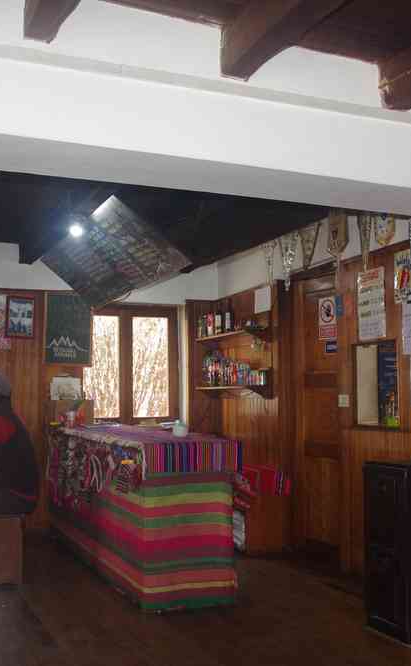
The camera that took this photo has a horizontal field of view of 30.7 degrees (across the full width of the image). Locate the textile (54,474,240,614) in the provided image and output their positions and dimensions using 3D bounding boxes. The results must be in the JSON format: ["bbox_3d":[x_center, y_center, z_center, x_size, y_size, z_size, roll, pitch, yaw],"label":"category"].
[{"bbox_3d":[-0.515,1.200,5.080,0.529,0.723,2.085,2,-4,-23],"label":"textile"}]

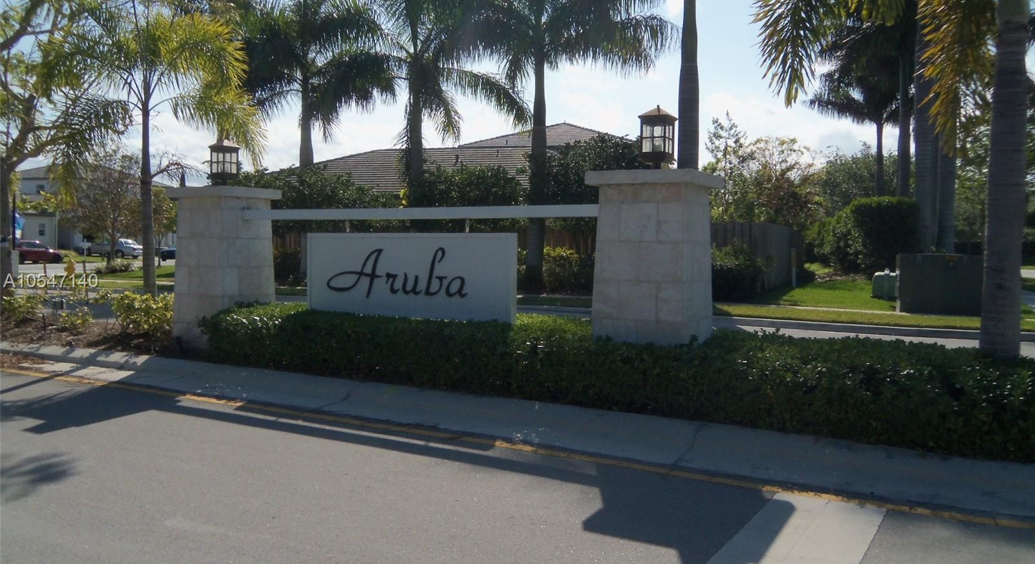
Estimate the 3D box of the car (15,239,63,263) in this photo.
[{"bbox_3d":[-29.958,-1.879,50.265,1.820,1.460,4.500,3,3,38],"label":"car"}]

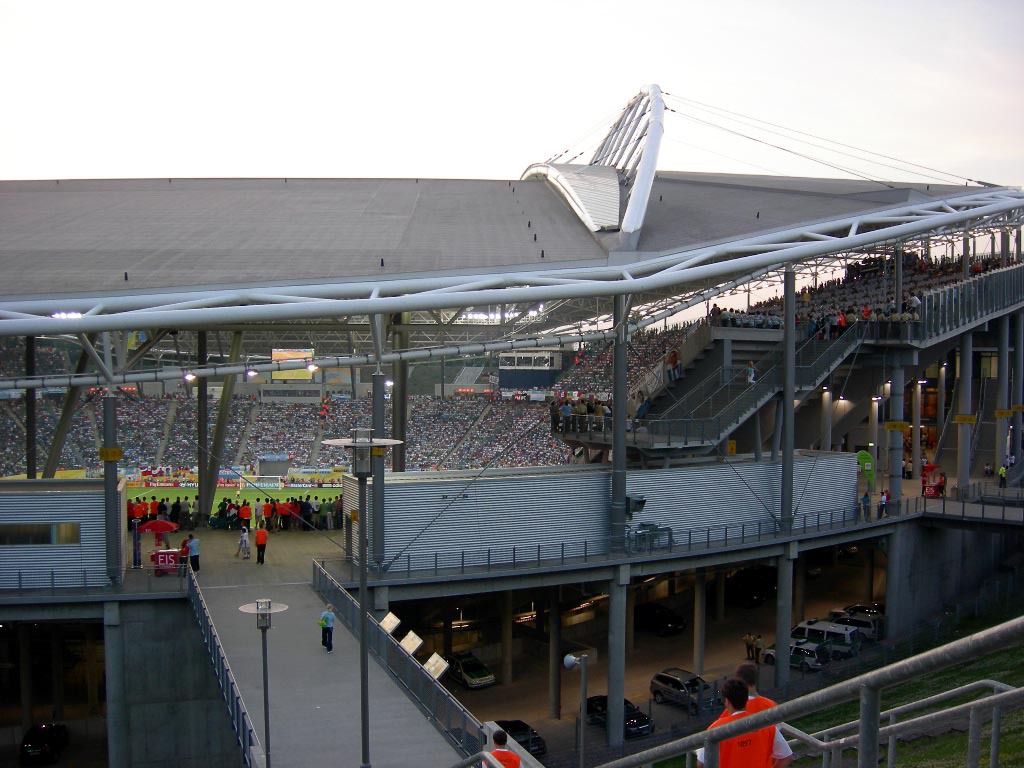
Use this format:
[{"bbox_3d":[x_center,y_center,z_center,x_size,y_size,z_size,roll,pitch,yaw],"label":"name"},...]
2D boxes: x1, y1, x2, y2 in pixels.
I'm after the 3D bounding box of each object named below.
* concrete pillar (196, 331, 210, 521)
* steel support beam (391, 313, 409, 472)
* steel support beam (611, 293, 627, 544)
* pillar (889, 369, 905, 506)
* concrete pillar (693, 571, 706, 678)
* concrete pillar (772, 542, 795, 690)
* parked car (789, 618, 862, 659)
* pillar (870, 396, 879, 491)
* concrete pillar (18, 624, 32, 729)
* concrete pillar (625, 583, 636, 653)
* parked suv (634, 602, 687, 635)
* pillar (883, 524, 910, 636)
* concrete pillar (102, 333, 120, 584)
[{"bbox_3d":[-18.002,2.504,62.000,0.530,11.470,0.530,0,2,-16],"label":"concrete pillar"},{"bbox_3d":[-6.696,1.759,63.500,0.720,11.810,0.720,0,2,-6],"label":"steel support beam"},{"bbox_3d":[5.603,2.007,55.500,0.700,13.342,0.700,1,2,6],"label":"steel support beam"},{"bbox_3d":[23.300,3.350,64.600,0.830,9.000,0.830,0,2,0],"label":"pillar"},{"bbox_3d":[11.705,14.475,66.300,0.660,7.470,0.660,1,2,10],"label":"concrete pillar"},{"bbox_3d":[15.325,13.156,60.000,0.830,8.110,0.830,0,2,0],"label":"concrete pillar"},{"bbox_3d":[20.660,17.258,71.800,4.800,1.980,1.850,1,2,35],"label":"parked car"},{"bbox_3d":[26.980,4.454,79.259,0.600,6.900,0.600,0,2,0],"label":"pillar"},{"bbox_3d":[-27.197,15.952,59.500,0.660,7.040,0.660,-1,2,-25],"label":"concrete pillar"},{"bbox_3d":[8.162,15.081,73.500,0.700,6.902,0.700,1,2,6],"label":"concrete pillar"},{"bbox_3d":[10.608,17.495,79.768,1.850,1.680,4.550,-2,3,-42],"label":"parked suv"},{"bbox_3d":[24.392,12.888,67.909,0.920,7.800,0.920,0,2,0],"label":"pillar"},{"bbox_3d":[-17.827,3.294,47.400,0.600,11.080,0.600,0,2,-21],"label":"concrete pillar"}]

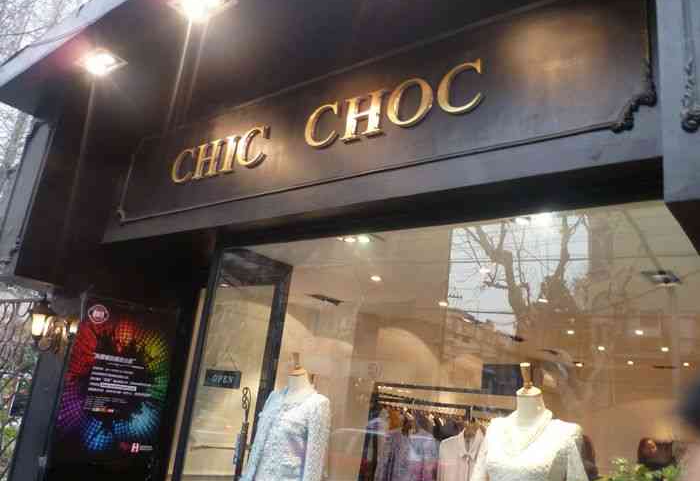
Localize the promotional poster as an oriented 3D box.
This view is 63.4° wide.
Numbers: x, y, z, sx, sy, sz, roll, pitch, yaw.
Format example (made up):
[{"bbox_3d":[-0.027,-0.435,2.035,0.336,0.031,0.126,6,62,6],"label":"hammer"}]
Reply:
[{"bbox_3d":[-1.434,0.870,3.507,0.587,0.949,0.020,17,-19,-36],"label":"promotional poster"}]

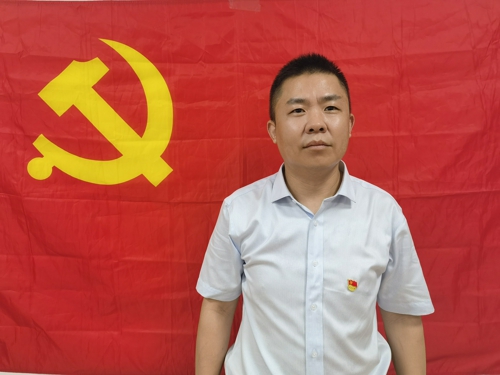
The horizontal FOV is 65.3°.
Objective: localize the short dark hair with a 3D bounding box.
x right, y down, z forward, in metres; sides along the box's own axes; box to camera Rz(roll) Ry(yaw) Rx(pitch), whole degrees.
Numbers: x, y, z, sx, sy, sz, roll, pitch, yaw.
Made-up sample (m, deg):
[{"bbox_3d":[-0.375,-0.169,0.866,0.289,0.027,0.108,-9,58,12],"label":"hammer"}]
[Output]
[{"bbox_3d":[0.136,-0.220,0.880,0.176,0.165,0.190,-2,0,0],"label":"short dark hair"}]

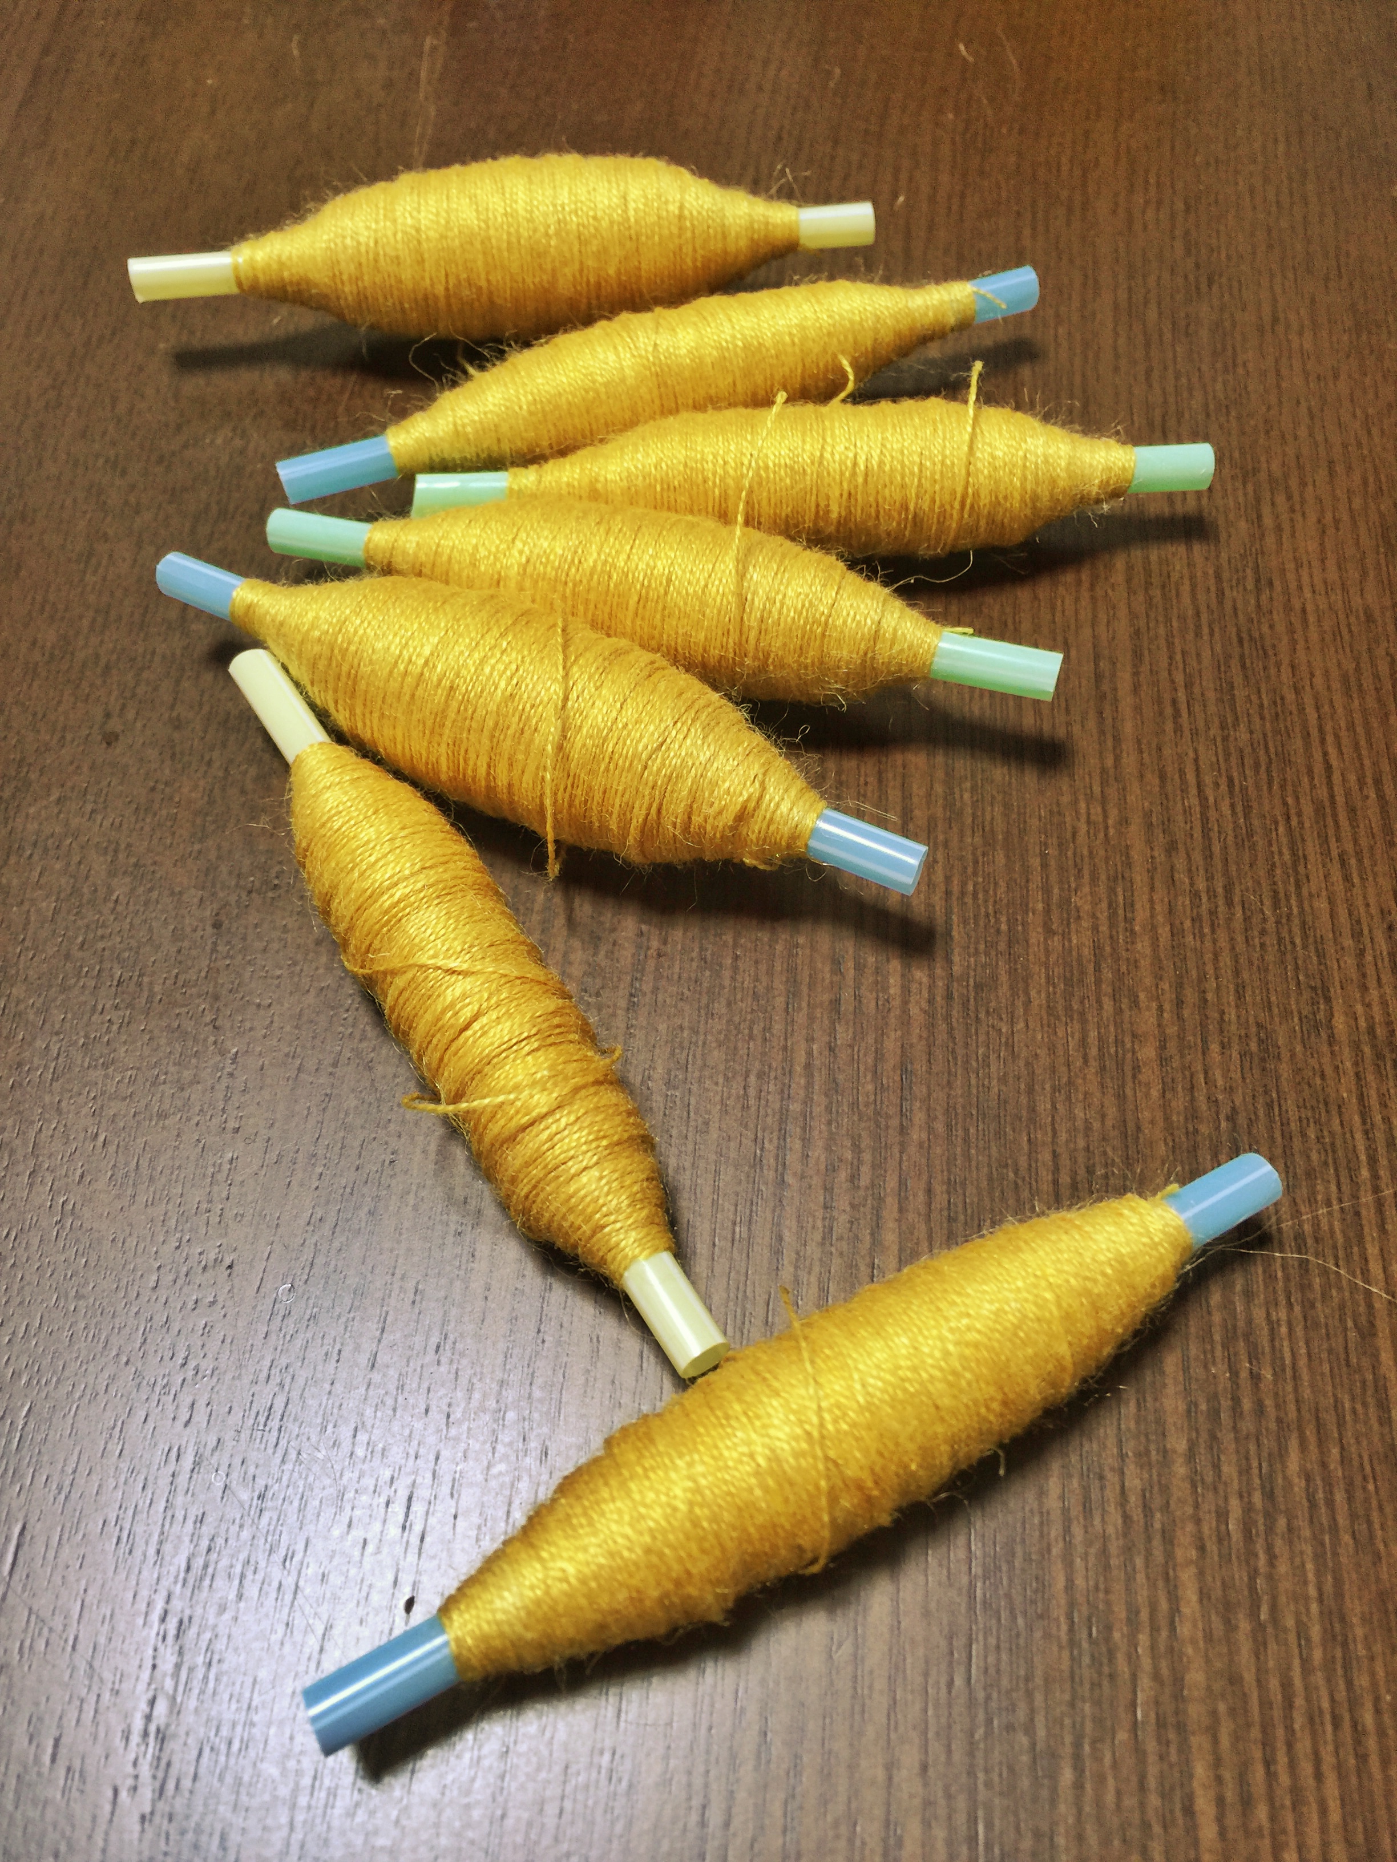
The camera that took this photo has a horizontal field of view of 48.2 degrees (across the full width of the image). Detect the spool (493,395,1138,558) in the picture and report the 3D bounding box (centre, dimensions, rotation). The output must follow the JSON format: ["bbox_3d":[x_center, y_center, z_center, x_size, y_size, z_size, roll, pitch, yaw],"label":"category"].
[{"bbox_3d":[0.016,-0.062,0.214,0.085,0.020,0.020,-2,63,2],"label":"spool"}]

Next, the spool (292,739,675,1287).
[{"bbox_3d":[-0.027,0.007,0.183,0.020,0.020,0.079,-31,66,-13],"label":"spool"}]

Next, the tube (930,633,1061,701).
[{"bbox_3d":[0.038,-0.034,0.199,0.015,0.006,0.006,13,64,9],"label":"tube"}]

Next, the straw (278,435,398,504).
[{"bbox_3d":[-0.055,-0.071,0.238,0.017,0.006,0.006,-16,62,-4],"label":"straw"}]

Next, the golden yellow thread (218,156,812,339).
[{"bbox_3d":[-0.027,-0.103,0.236,0.085,0.023,0.023,-4,63,0],"label":"golden yellow thread"}]

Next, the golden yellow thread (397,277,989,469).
[{"bbox_3d":[-0.002,-0.086,0.243,0.094,0.020,0.020,-16,62,-4],"label":"golden yellow thread"}]

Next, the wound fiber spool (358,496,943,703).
[{"bbox_3d":[-0.007,-0.044,0.206,0.078,0.022,0.022,13,64,9],"label":"wound fiber spool"}]

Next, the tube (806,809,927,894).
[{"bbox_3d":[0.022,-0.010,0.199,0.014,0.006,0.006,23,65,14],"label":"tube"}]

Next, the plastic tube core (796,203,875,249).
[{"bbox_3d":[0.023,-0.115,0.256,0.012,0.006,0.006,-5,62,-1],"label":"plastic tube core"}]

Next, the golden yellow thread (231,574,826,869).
[{"bbox_3d":[-0.025,-0.030,0.212,0.091,0.028,0.028,23,65,14],"label":"golden yellow thread"}]

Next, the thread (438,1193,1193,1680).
[{"bbox_3d":[0.015,0.053,0.168,0.091,0.021,0.021,-26,64,-12],"label":"thread"}]

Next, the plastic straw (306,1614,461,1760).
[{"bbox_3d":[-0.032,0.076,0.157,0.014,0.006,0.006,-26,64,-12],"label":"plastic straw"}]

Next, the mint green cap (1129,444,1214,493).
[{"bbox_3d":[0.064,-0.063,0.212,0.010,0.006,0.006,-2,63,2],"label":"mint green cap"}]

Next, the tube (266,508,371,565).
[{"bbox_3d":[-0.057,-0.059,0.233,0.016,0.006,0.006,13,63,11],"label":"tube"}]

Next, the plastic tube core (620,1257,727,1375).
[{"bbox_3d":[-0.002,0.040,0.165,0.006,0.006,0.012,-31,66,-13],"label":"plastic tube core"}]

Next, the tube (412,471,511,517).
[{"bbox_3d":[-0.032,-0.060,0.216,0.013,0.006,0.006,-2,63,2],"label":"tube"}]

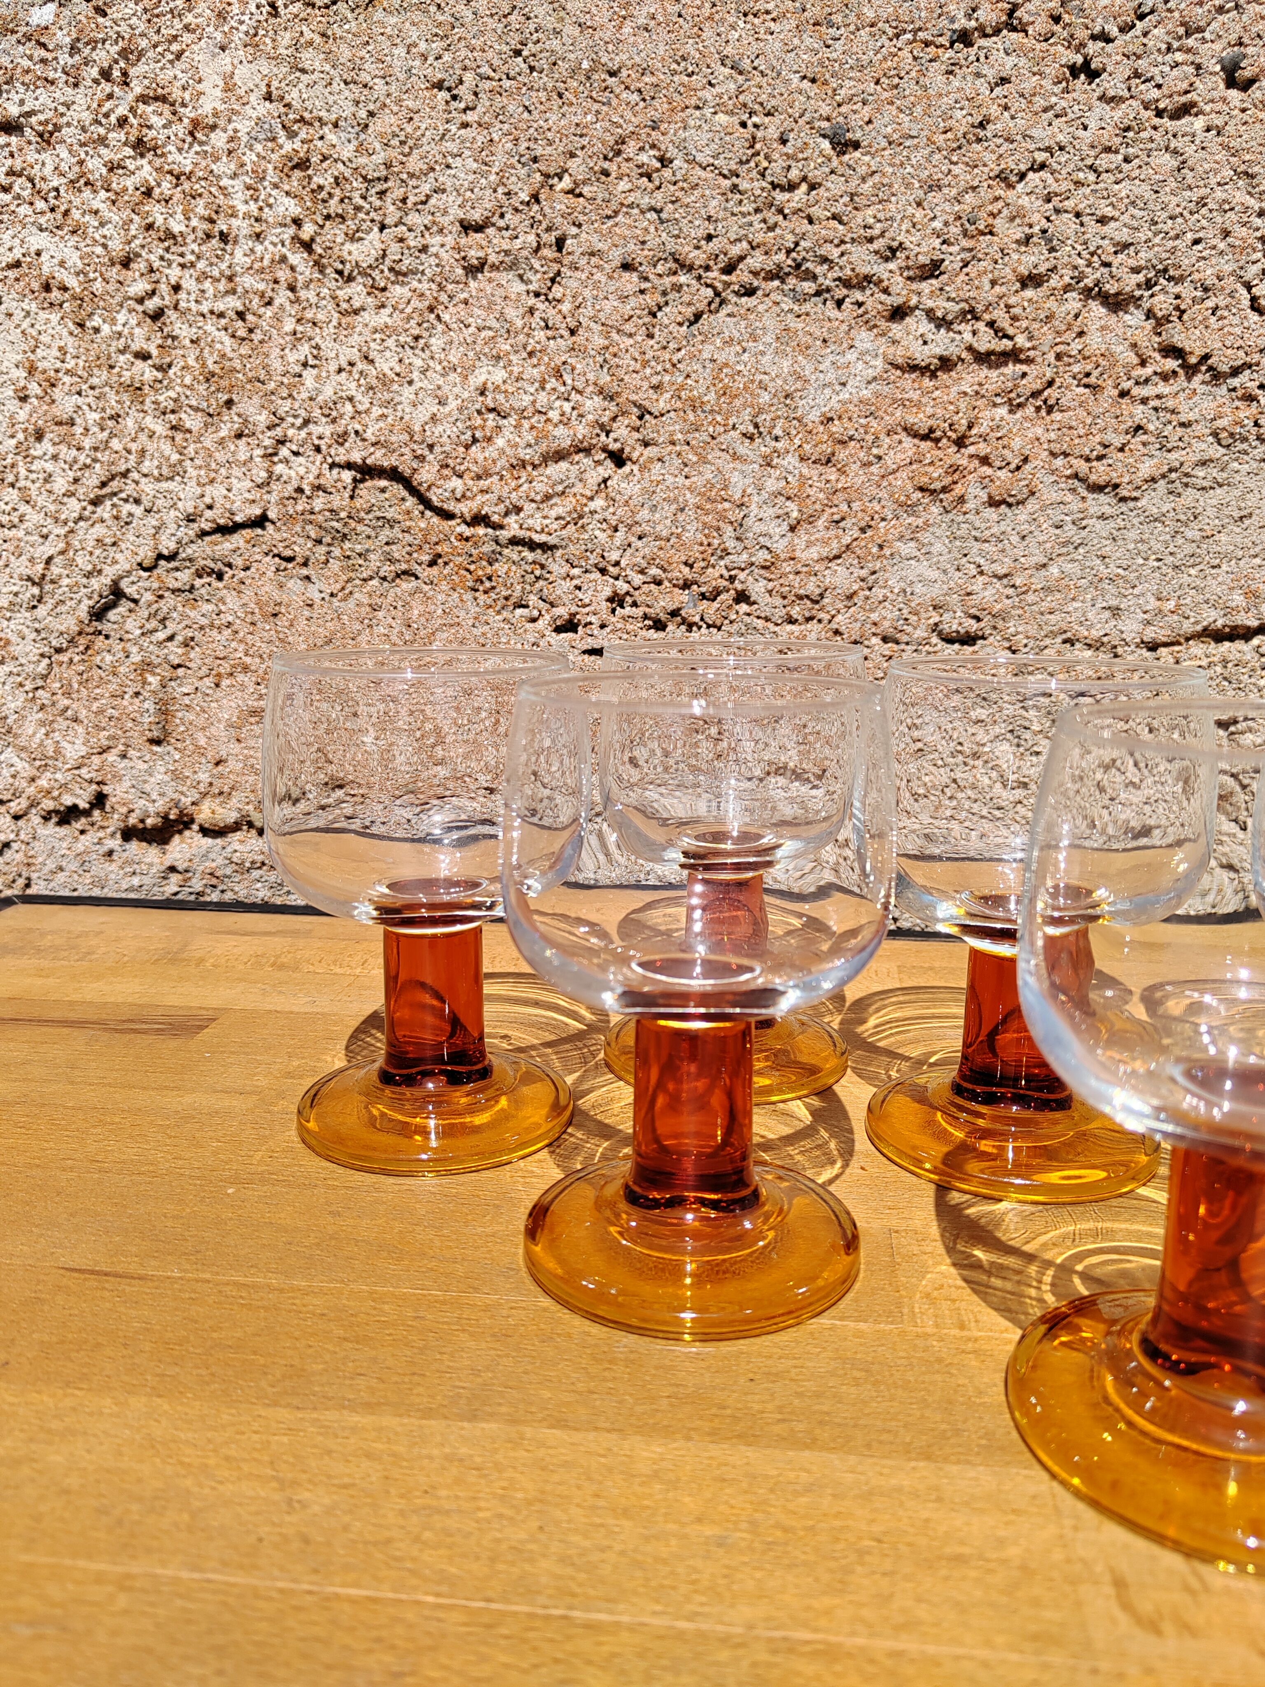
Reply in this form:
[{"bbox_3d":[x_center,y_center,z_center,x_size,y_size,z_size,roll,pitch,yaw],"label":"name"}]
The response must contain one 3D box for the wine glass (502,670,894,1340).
[{"bbox_3d":[0.012,0.029,0.258,0.075,0.117,0.075,0,13,0],"label":"wine glass"}]

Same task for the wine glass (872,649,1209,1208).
[{"bbox_3d":[0.092,0.018,0.308,0.075,0.117,0.075,0,13,0],"label":"wine glass"}]

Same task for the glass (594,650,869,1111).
[{"bbox_3d":[0.026,0.006,0.358,0.075,0.117,0.075,0,13,0],"label":"glass"}]

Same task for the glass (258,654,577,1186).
[{"bbox_3d":[-0.049,0.015,0.319,0.075,0.117,0.075,0,13,0],"label":"glass"}]

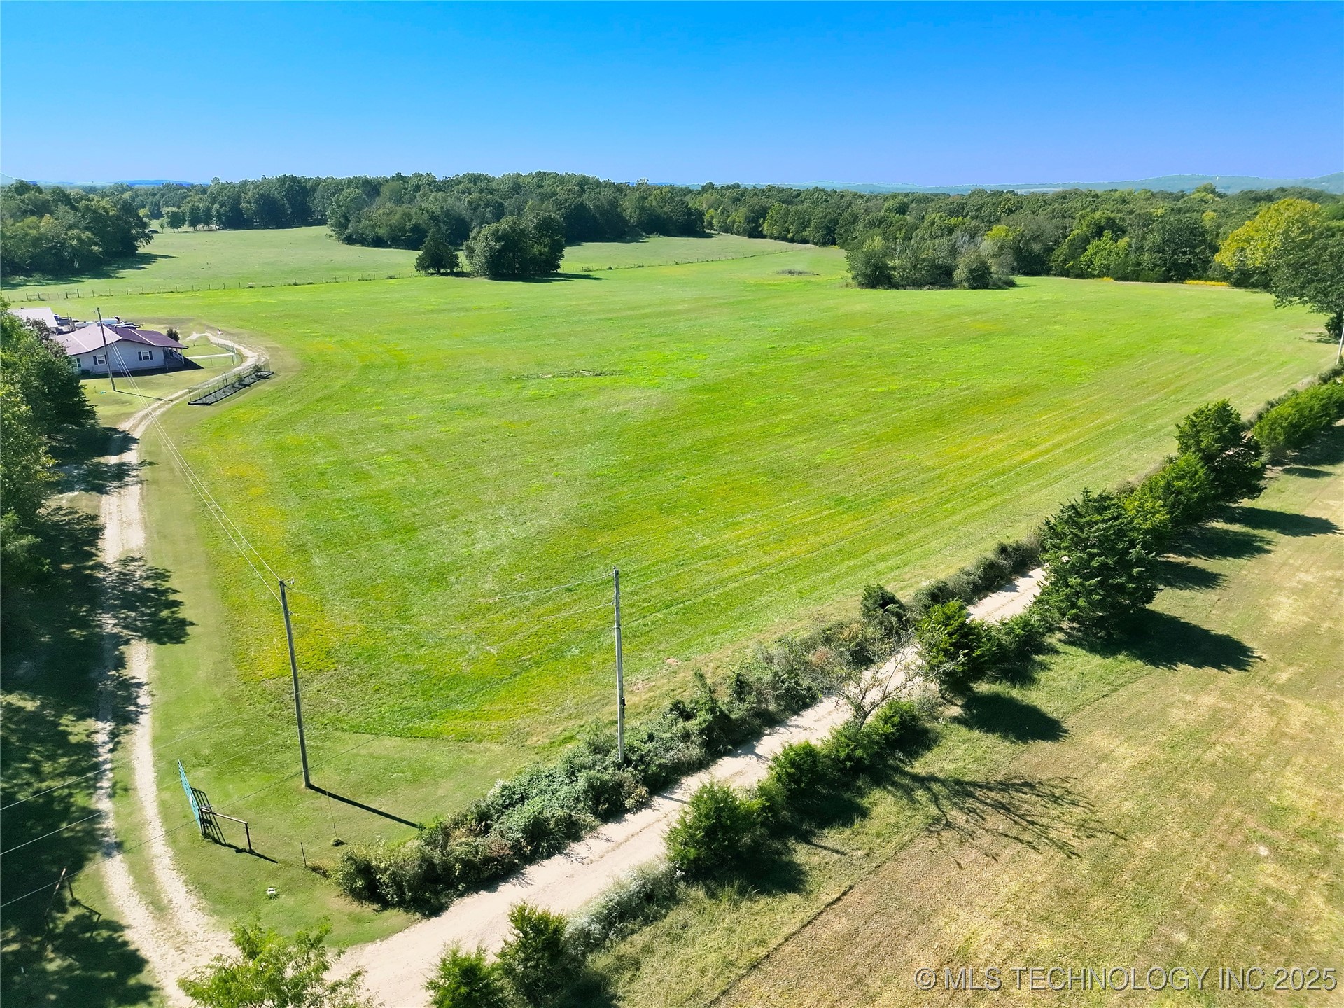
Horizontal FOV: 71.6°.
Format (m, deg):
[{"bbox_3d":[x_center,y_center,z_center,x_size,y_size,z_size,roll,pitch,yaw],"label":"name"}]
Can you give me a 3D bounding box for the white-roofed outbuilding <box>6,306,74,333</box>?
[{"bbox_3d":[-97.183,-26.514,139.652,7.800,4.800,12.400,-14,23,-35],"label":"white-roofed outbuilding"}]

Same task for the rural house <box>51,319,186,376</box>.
[{"bbox_3d":[-74.999,-21.536,126.746,12.984,4.131,17.933,-14,23,-35],"label":"rural house"}]

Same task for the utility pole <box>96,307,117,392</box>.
[{"bbox_3d":[-63.788,-17.357,105.201,0.280,9.366,0.280,0,19,0],"label":"utility pole"}]

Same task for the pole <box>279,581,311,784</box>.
[{"bbox_3d":[-14.432,7.067,35.753,0.280,8.890,0.280,0,19,0],"label":"pole"}]

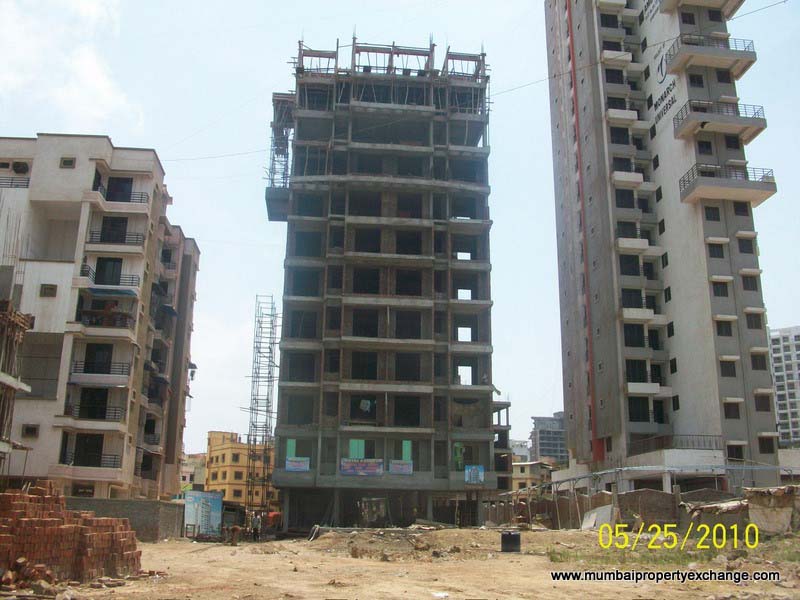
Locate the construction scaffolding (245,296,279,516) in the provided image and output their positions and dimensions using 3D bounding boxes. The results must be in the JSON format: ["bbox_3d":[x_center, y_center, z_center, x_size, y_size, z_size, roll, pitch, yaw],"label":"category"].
[{"bbox_3d":[-9.476,7.627,51.041,1.300,15.650,3.100,1,-16,-1],"label":"construction scaffolding"}]

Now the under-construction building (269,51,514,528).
[{"bbox_3d":[-1.782,-0.663,58.350,16.420,36.000,14.000,1,-16,-1],"label":"under-construction building"}]

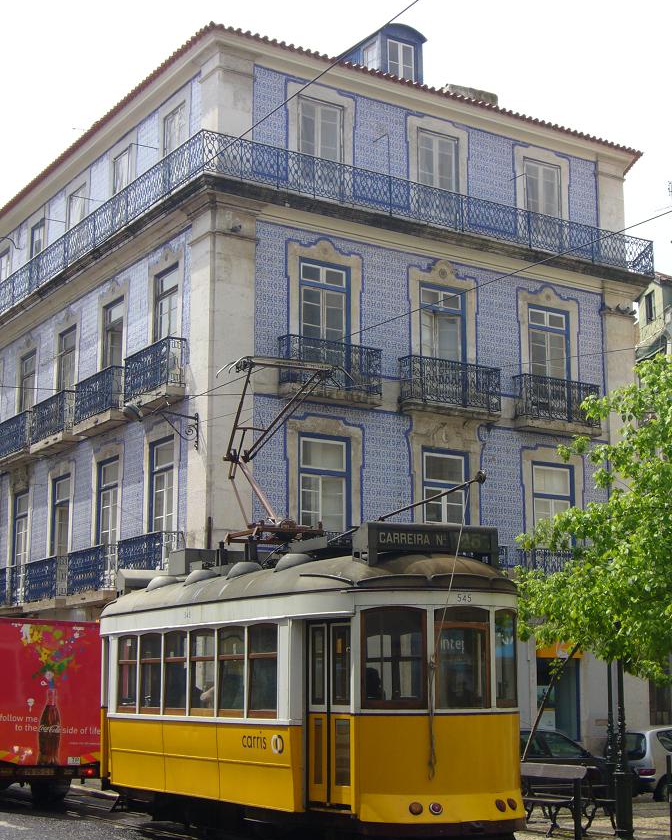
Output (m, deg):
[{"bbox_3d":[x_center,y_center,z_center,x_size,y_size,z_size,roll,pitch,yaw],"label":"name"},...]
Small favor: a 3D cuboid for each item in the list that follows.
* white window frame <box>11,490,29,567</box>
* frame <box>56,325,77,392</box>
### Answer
[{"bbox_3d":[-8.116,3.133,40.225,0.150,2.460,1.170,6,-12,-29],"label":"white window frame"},{"bbox_3d":[-6.660,-0.914,38.832,0.200,2.780,1.280,6,-12,-29],"label":"frame"}]

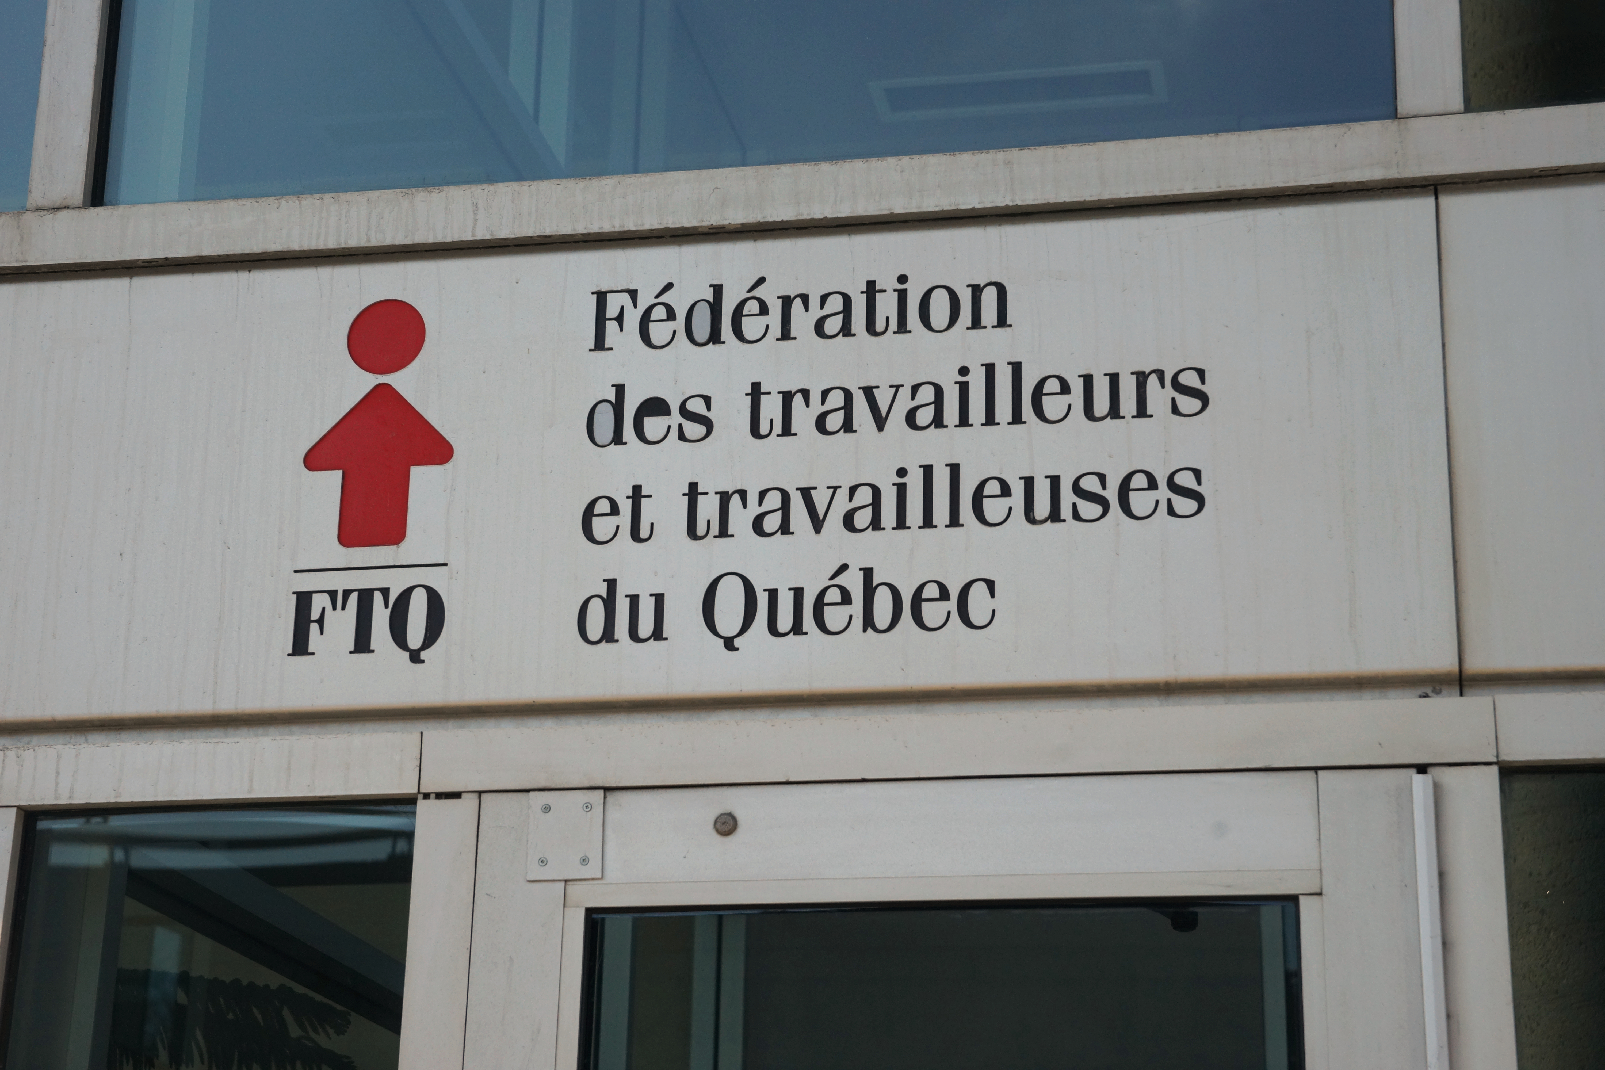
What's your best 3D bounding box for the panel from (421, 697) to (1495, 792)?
[{"bbox_3d":[0.139,0.213,3.045,1.050,0.065,0.050,-2,-20,11],"label":"panel"}]

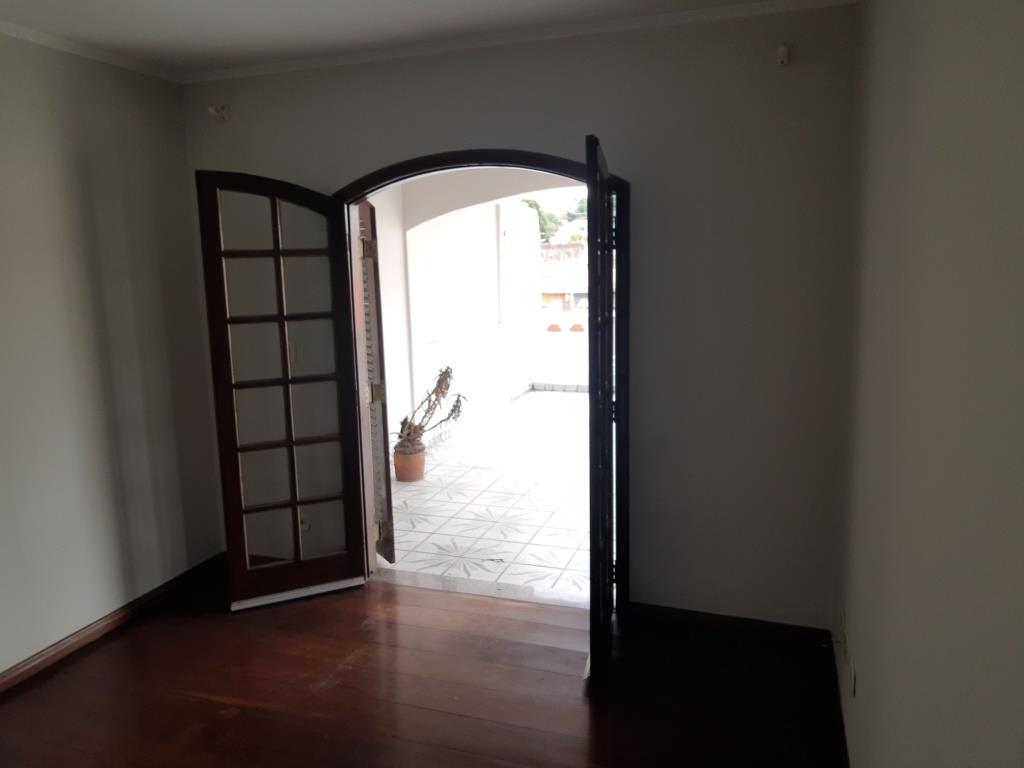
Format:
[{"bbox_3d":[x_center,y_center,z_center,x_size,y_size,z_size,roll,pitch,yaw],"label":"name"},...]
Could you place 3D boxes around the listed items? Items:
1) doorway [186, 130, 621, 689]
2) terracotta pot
[{"bbox_3d":[-0.423,0.033,3.470,1.812,2.148,0.693,2,10,19],"label":"doorway"},{"bbox_3d":[-0.788,0.621,5.923,0.235,0.225,0.235,-1,10,0],"label":"terracotta pot"}]

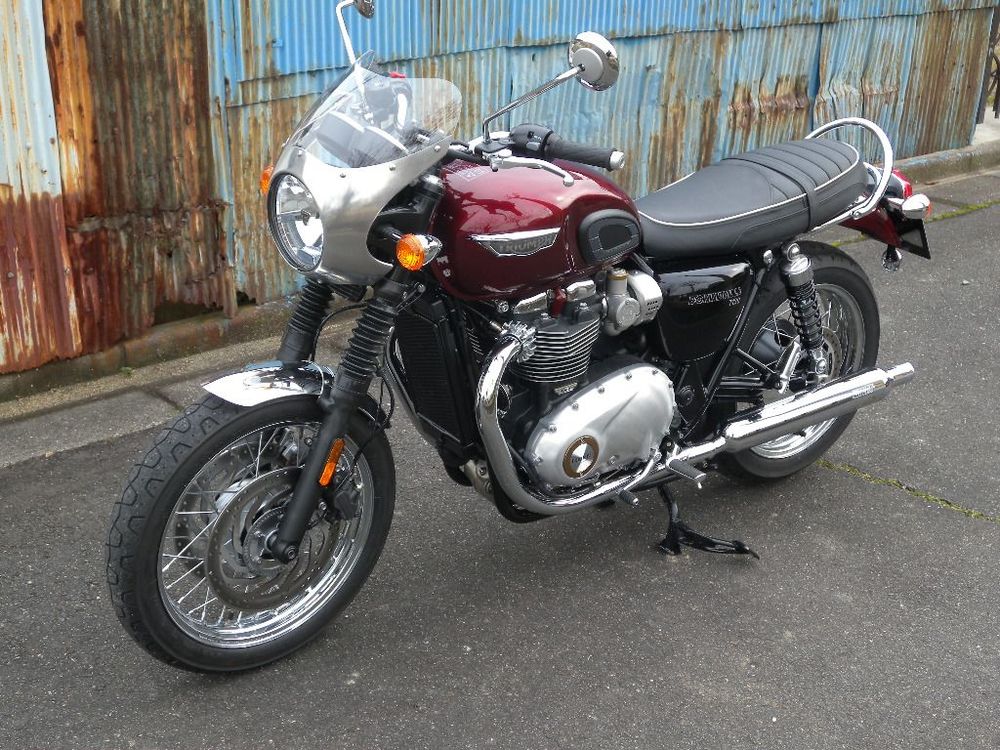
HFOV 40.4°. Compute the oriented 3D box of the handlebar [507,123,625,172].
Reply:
[{"bbox_3d":[0.116,-0.412,2.487,0.229,0.068,0.072,15,28,29],"label":"handlebar"}]

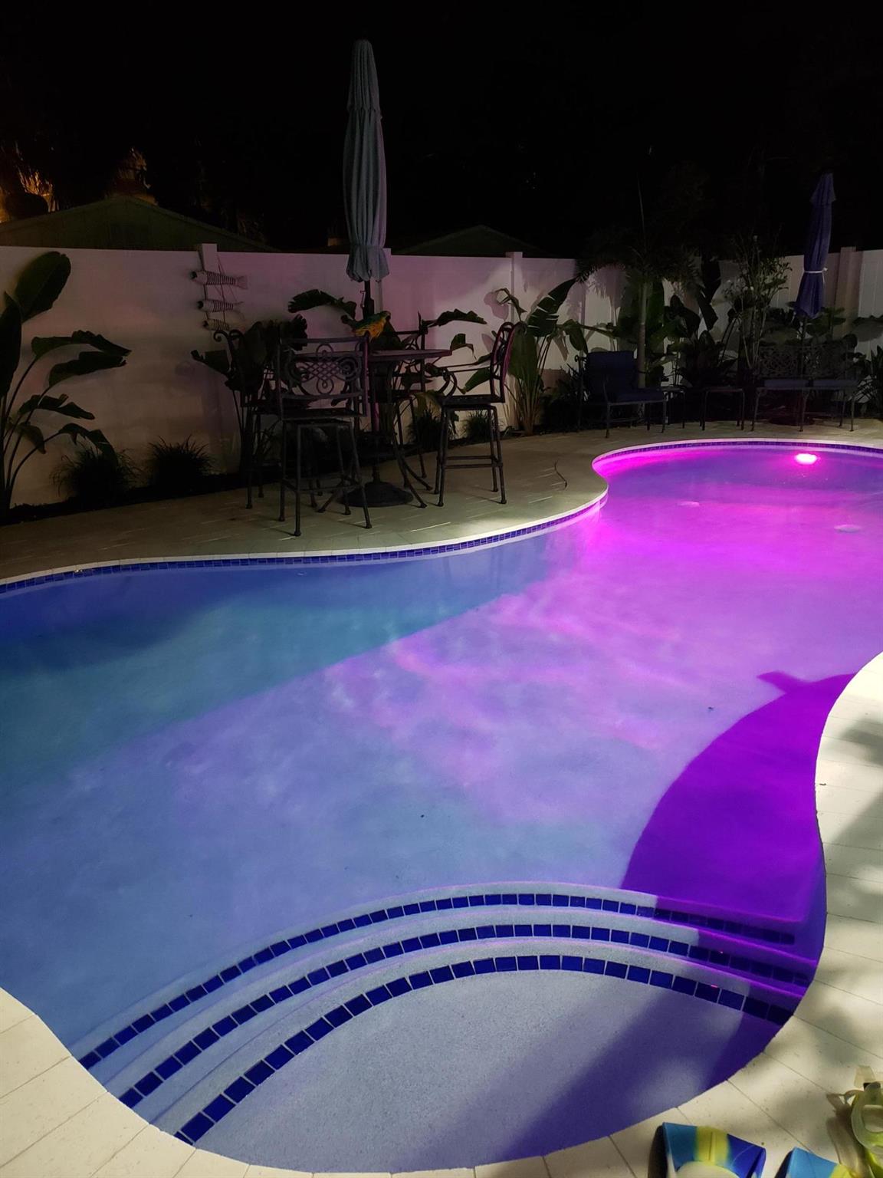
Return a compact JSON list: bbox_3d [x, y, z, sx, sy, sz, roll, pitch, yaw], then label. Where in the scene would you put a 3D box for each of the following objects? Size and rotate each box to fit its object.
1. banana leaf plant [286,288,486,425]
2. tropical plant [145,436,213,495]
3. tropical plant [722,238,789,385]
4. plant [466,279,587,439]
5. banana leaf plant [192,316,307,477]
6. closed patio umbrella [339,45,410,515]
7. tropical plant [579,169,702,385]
[{"bbox_3d":[-0.489,-1.958,8.215,1.700,1.500,0.750,-17,25,-40],"label":"banana leaf plant"},{"bbox_3d":[-2.140,-1.029,7.227,0.480,0.400,0.420,-17,25,-40],"label":"tropical plant"},{"bbox_3d":[3.751,-3.117,10.616,0.800,2.100,0.750,0,19,0],"label":"tropical plant"},{"bbox_3d":[0.941,-2.451,9.441,1.120,1.620,0.800,-17,25,-40],"label":"plant"},{"bbox_3d":[-1.599,-1.569,7.377,0.820,1.320,0.550,-17,25,-40],"label":"banana leaf plant"},{"bbox_3d":[-0.499,-2.186,6.418,0.530,3.120,0.530,0,19,0],"label":"closed patio umbrella"},{"bbox_3d":[2.471,-3.492,10.432,1.400,2.930,1.350,0,19,0],"label":"tropical plant"}]

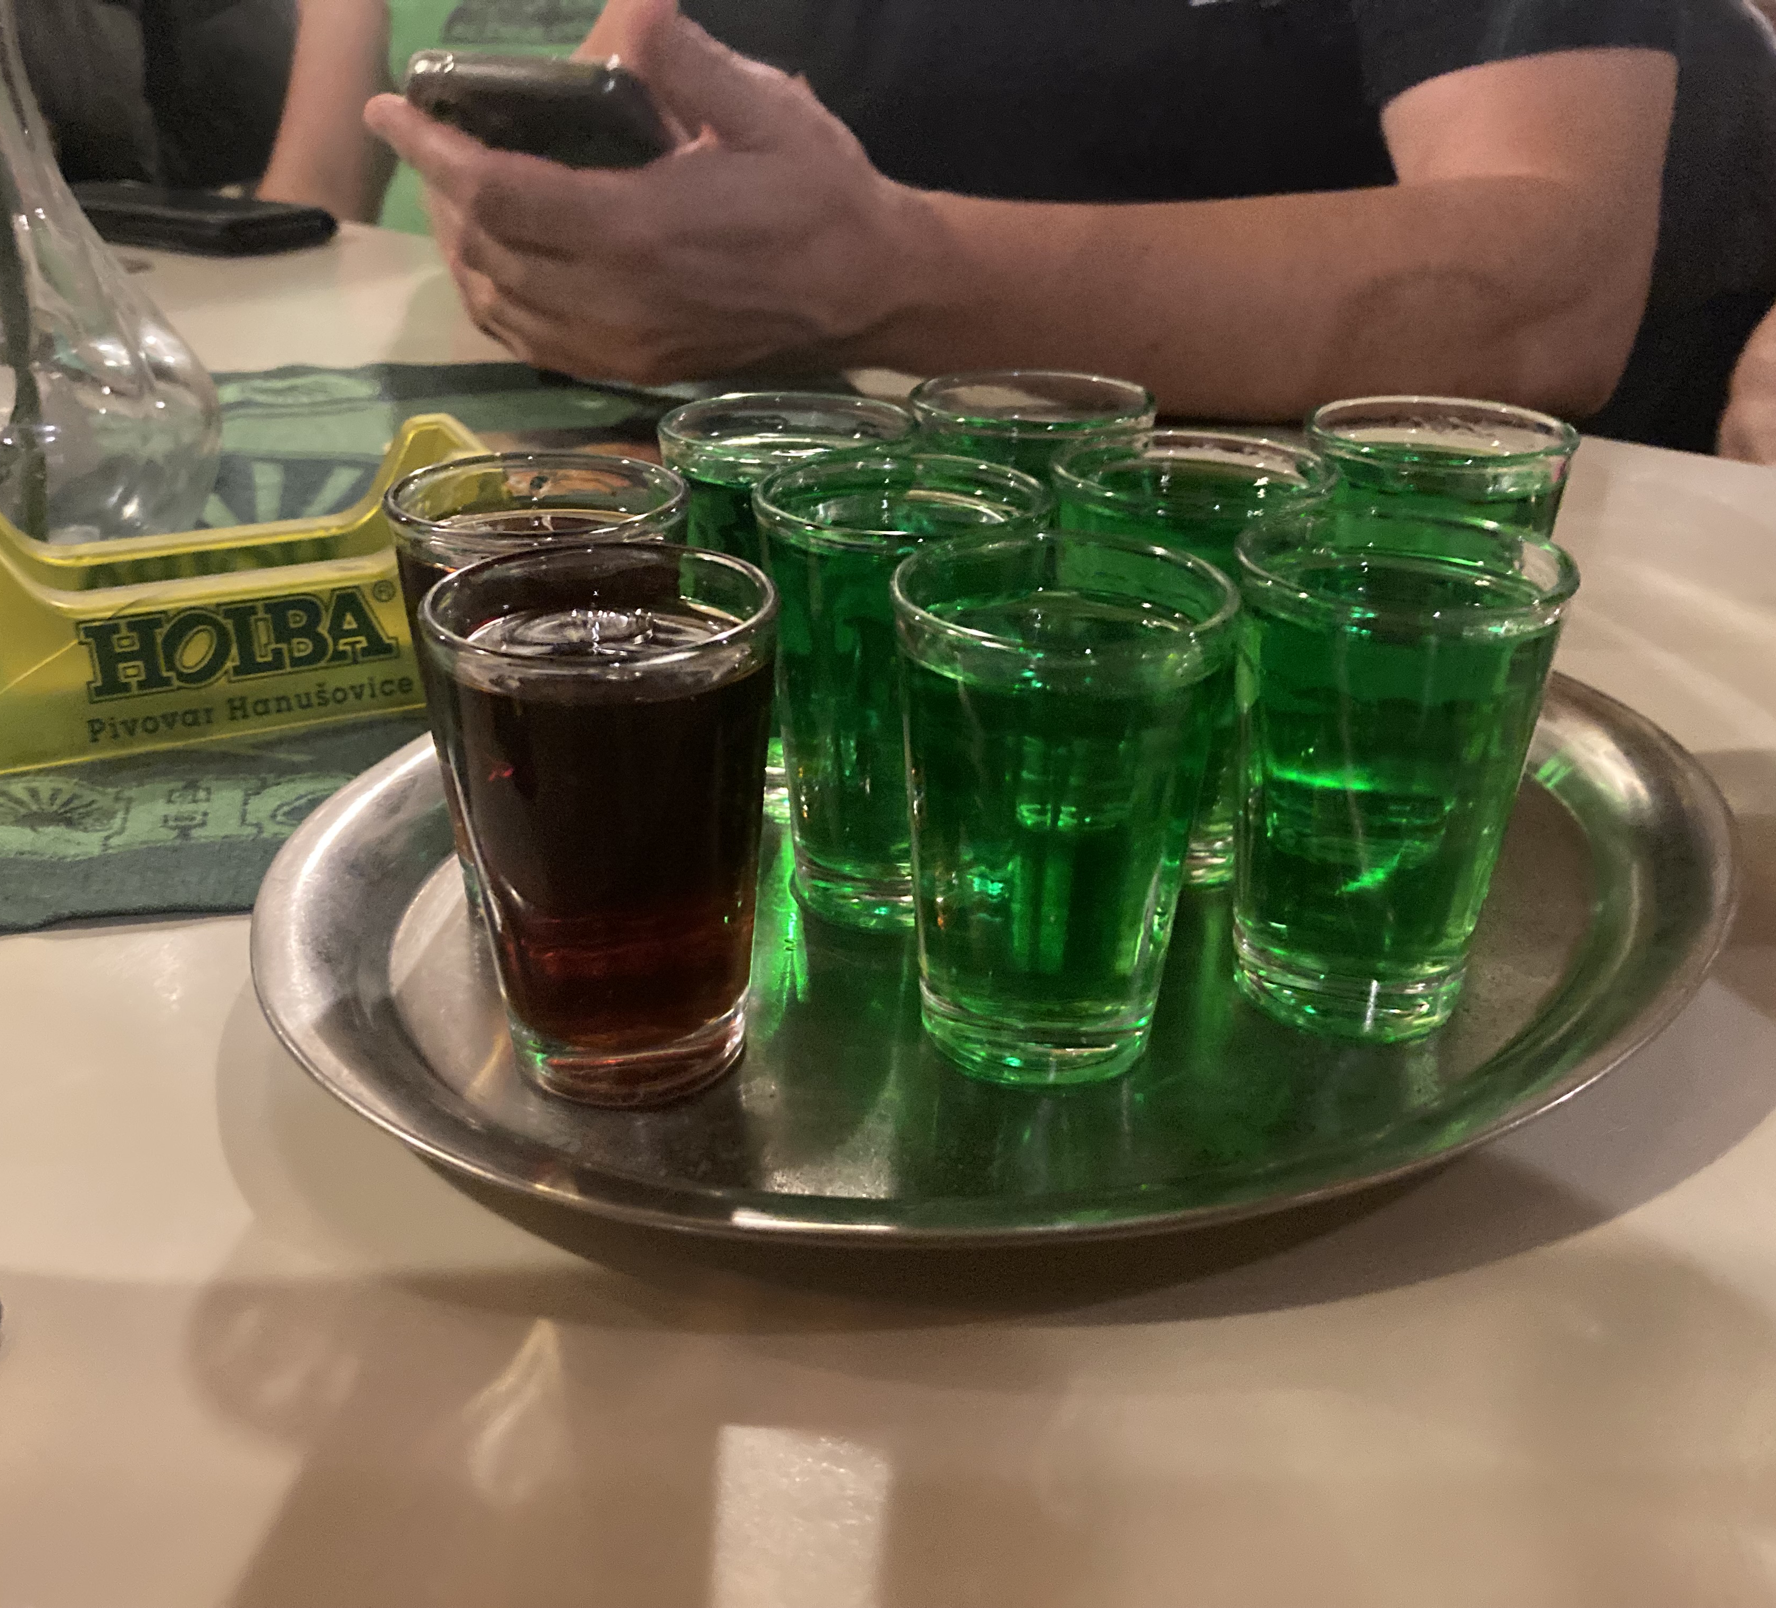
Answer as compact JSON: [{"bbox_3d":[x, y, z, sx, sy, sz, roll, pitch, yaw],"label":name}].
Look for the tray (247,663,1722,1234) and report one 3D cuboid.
[{"bbox_3d":[0.023,0.006,0.290,0.246,0.014,0.202,-16,31,-30],"label":"tray"}]

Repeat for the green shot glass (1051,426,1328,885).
[{"bbox_3d":[0.048,-0.023,0.288,0.044,0.066,0.044,1,27,0],"label":"green shot glass"}]

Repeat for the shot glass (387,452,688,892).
[{"bbox_3d":[-0.052,-0.017,0.274,0.044,0.066,0.044,1,27,0],"label":"shot glass"}]

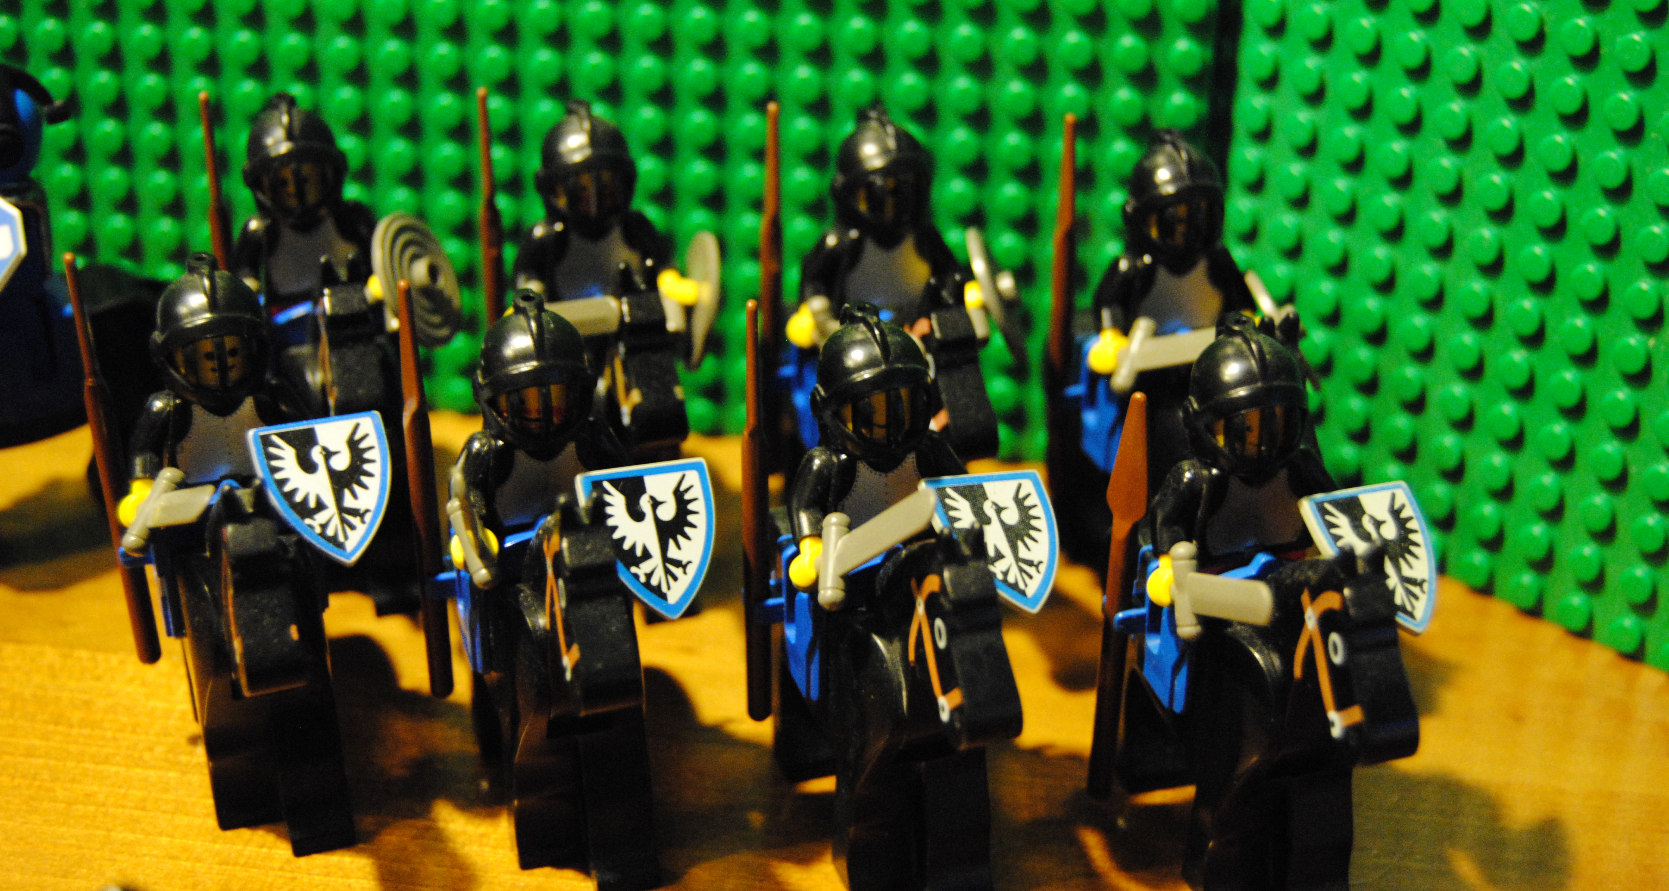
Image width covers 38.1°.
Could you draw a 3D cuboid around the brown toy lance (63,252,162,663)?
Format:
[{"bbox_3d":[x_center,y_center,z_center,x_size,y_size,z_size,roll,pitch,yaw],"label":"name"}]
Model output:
[{"bbox_3d":[-0.091,0.003,0.304,0.003,0.058,0.005,1,30,3],"label":"brown toy lance"}]

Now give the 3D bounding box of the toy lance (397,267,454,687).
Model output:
[{"bbox_3d":[-0.051,0.006,0.297,0.003,0.058,0.005,5,30,8],"label":"toy lance"}]

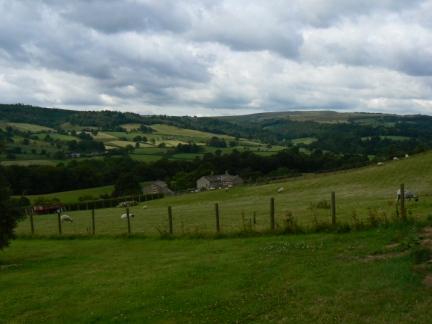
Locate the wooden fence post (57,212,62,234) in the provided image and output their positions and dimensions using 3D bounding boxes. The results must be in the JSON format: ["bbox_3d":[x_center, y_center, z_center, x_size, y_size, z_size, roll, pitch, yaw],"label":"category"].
[{"bbox_3d":[-8.518,3.348,24.500,0.110,1.180,0.110,-4,5,-20],"label":"wooden fence post"}]

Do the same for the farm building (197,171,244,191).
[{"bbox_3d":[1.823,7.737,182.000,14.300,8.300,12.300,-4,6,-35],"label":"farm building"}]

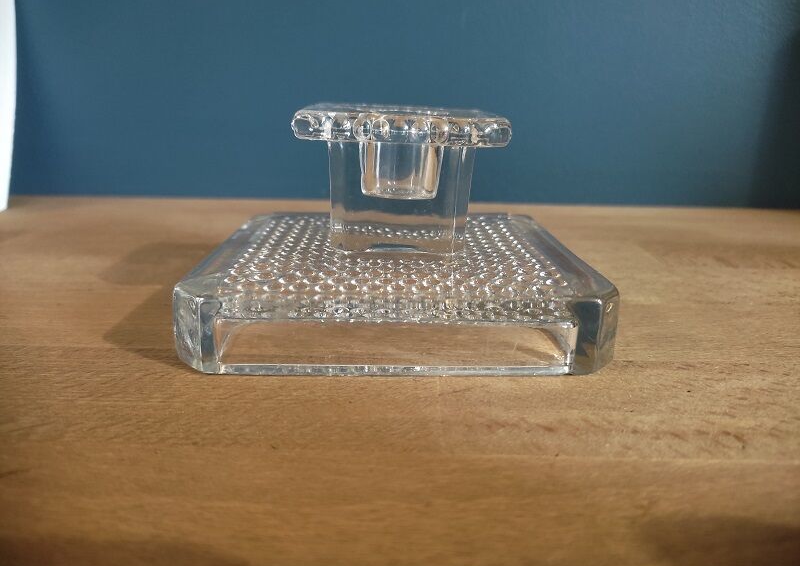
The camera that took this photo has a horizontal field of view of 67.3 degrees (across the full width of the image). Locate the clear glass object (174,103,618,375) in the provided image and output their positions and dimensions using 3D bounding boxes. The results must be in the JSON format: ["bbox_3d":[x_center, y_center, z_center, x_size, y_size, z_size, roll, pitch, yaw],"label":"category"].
[{"bbox_3d":[-0.001,-0.023,0.186,0.110,0.061,0.103,1,17,-2],"label":"clear glass object"}]

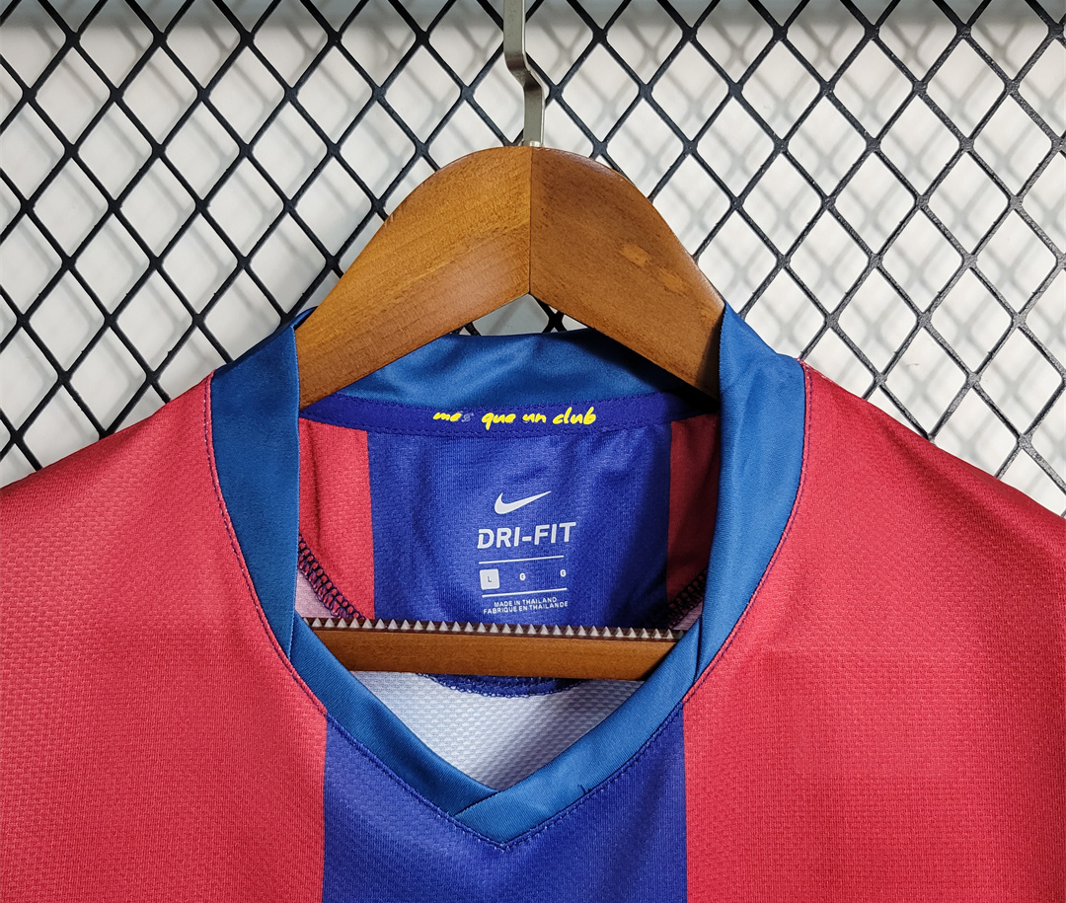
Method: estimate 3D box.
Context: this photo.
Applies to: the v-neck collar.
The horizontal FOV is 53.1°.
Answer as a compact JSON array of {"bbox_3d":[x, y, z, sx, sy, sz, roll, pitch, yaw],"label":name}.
[{"bbox_3d":[-0.009,0.035,0.345,0.193,0.168,0.075,0,-4,5],"label":"v-neck collar"}]

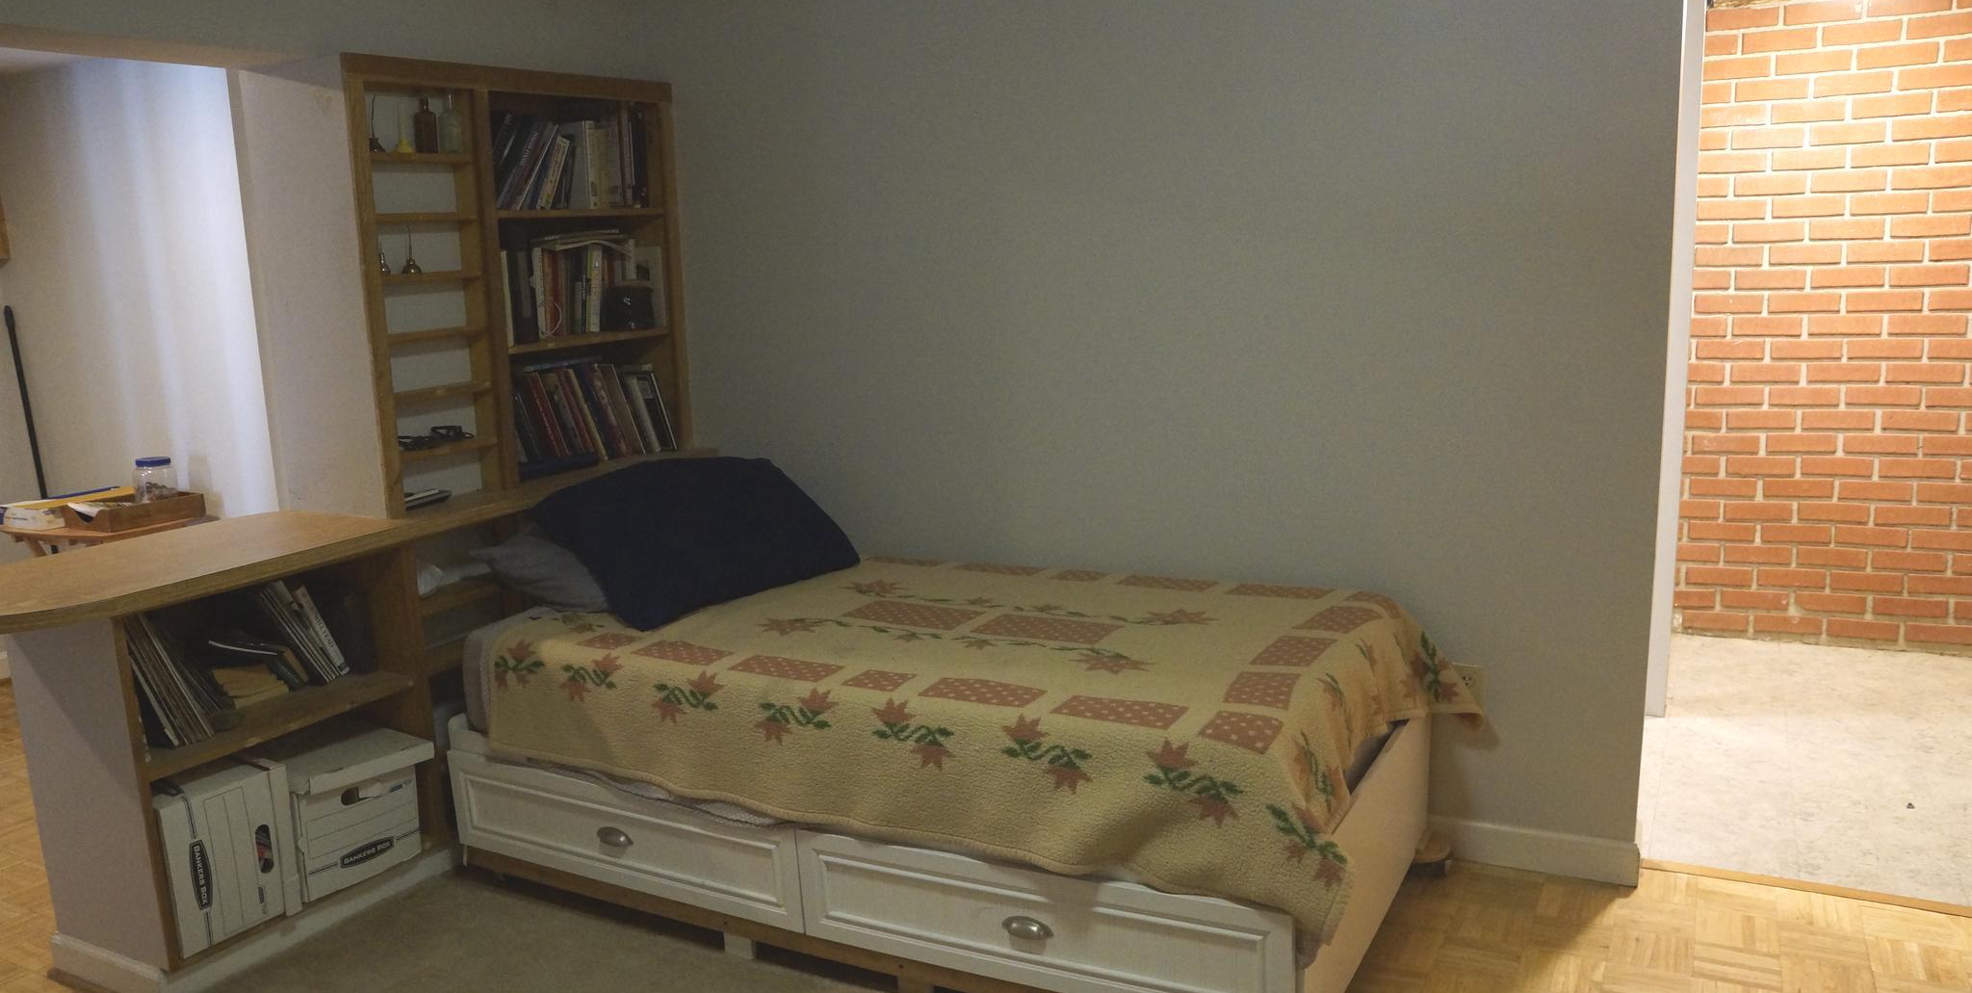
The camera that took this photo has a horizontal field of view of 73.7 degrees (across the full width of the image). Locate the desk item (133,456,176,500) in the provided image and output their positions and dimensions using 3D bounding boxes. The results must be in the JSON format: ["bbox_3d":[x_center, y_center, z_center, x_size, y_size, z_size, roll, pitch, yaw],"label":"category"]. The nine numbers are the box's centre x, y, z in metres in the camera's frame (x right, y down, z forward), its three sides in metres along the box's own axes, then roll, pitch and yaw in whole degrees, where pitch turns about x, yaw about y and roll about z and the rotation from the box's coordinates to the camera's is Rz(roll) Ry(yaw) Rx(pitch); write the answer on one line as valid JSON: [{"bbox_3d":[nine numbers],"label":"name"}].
[{"bbox_3d":[-2.805,-0.044,4.437,0.128,0.165,0.128,-2,11,0],"label":"desk item"}]

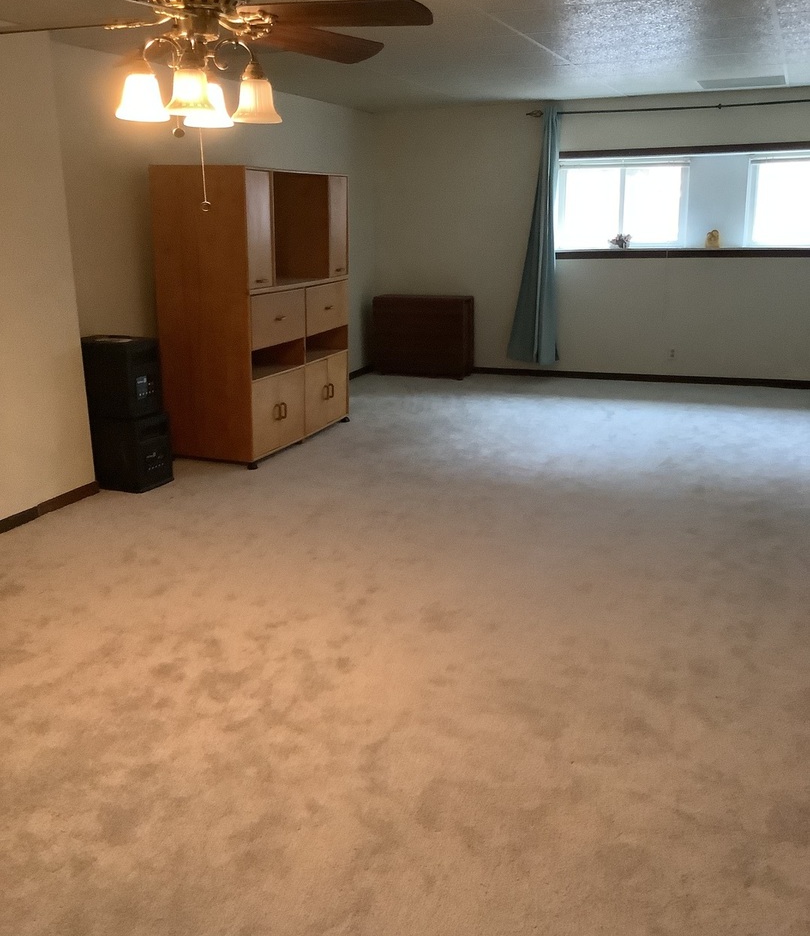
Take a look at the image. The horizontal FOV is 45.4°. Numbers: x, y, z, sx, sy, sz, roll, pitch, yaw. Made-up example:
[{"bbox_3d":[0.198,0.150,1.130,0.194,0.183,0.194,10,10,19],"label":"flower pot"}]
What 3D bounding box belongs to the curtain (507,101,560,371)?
[{"bbox_3d":[1.100,-1.943,8.277,0.459,2.144,0.140,4,15,21],"label":"curtain"}]

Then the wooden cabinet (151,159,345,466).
[{"bbox_3d":[-0.907,-0.999,6.118,0.593,1.677,1.434,4,15,19],"label":"wooden cabinet"}]

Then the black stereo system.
[{"bbox_3d":[-1.553,-0.299,5.259,0.425,0.792,0.281,4,15,21],"label":"black stereo system"}]

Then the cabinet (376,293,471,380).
[{"bbox_3d":[0.163,-1.200,8.821,0.849,0.712,0.301,4,15,21],"label":"cabinet"}]

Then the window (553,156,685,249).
[{"bbox_3d":[1.846,-2.237,8.258,1.110,0.712,0.090,4,15,21],"label":"window"}]

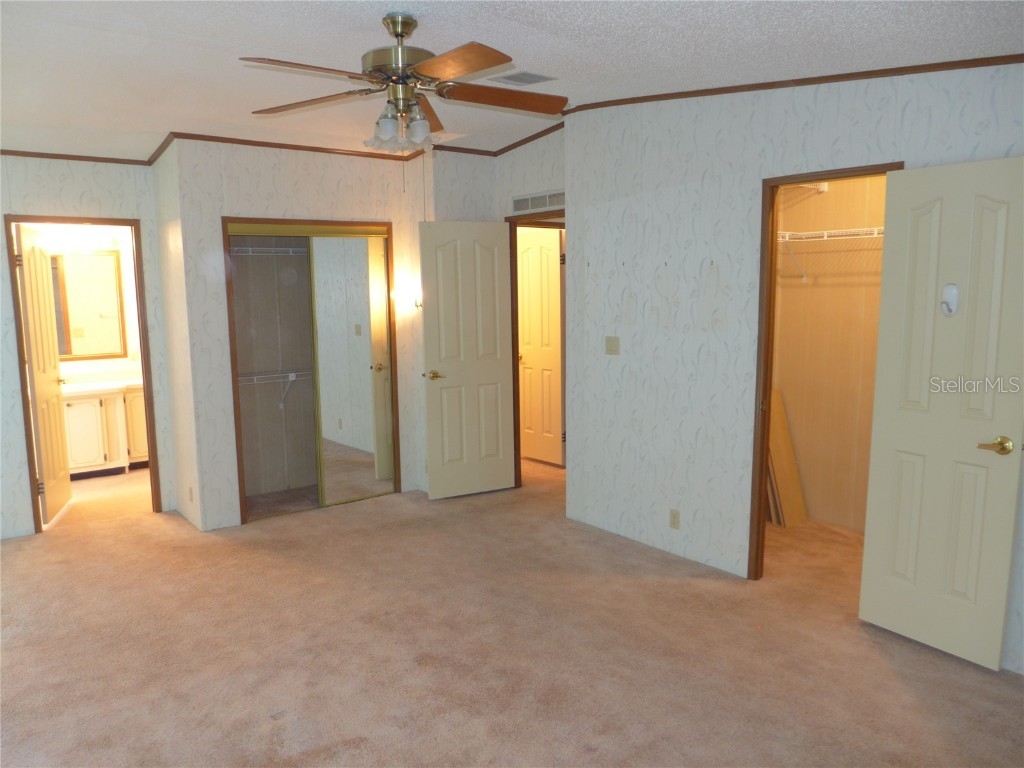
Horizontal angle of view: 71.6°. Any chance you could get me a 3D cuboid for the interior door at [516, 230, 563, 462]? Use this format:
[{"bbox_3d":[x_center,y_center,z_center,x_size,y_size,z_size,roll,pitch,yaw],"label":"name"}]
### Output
[{"bbox_3d":[0.227,-0.313,6.172,0.040,1.990,0.567,-9,11,-44],"label":"interior door"}]

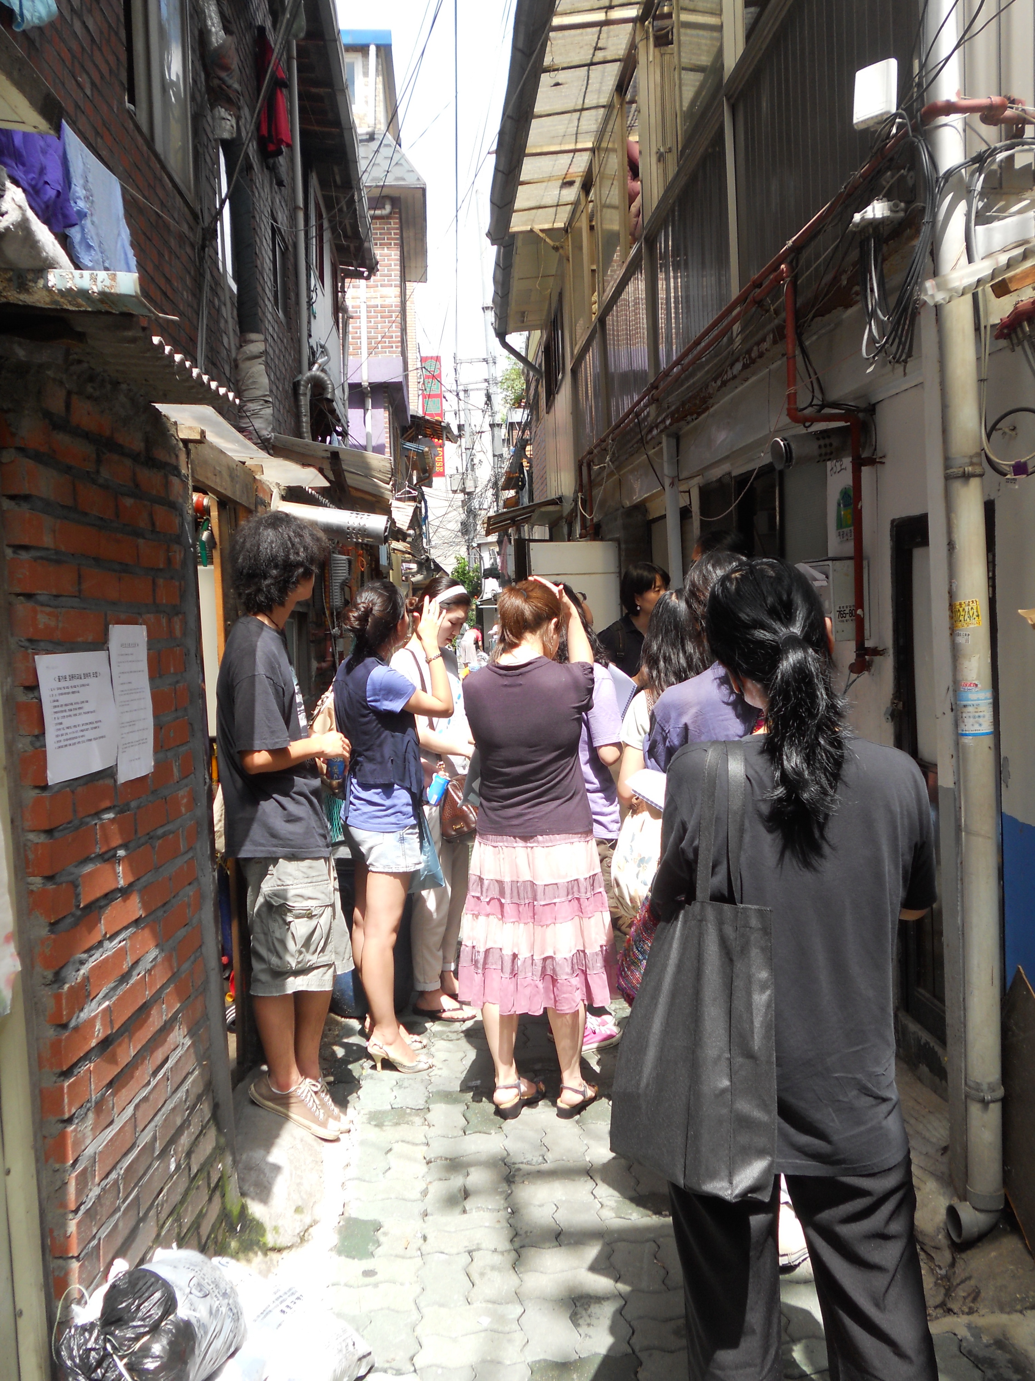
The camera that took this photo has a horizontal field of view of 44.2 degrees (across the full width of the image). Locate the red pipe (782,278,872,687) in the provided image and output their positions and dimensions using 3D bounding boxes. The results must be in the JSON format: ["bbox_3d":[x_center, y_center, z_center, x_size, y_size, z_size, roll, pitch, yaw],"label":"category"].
[{"bbox_3d":[1.004,-0.707,4.143,0.249,1.313,0.070,-2,3,-4],"label":"red pipe"}]

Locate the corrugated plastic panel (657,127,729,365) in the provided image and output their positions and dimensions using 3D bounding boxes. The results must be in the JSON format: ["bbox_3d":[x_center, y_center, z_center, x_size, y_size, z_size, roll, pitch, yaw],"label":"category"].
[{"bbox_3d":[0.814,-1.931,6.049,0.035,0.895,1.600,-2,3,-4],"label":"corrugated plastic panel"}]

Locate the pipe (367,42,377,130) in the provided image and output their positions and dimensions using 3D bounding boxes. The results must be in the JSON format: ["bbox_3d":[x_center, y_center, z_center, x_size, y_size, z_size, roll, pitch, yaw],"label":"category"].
[{"bbox_3d":[-1.986,-8.274,17.500,0.090,1.170,0.090,1,3,-4],"label":"pipe"}]

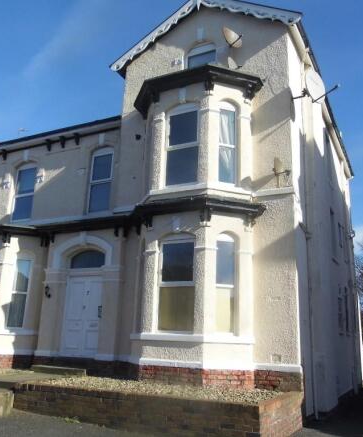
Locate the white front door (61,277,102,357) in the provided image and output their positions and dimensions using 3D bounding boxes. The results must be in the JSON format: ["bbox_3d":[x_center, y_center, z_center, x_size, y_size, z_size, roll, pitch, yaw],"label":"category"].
[{"bbox_3d":[-2.697,2.635,11.430,1.231,2.115,0.140,-6,-17,26],"label":"white front door"}]

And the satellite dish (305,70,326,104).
[{"bbox_3d":[2.974,-2.908,9.345,0.720,0.739,0.192,13,-19,-36],"label":"satellite dish"}]

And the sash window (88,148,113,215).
[{"bbox_3d":[-2.276,-1.080,11.964,0.751,1.943,0.140,-6,-17,26],"label":"sash window"}]

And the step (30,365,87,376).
[{"bbox_3d":[-2.813,3.637,10.060,1.584,0.149,0.403,-5,-17,25],"label":"step"}]

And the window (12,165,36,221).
[{"bbox_3d":[-4.941,-0.799,13.260,0.834,1.814,0.140,-6,-17,26],"label":"window"}]

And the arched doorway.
[{"bbox_3d":[-2.507,2.149,10.903,1.354,2.784,0.365,-5,-17,25],"label":"arched doorway"}]

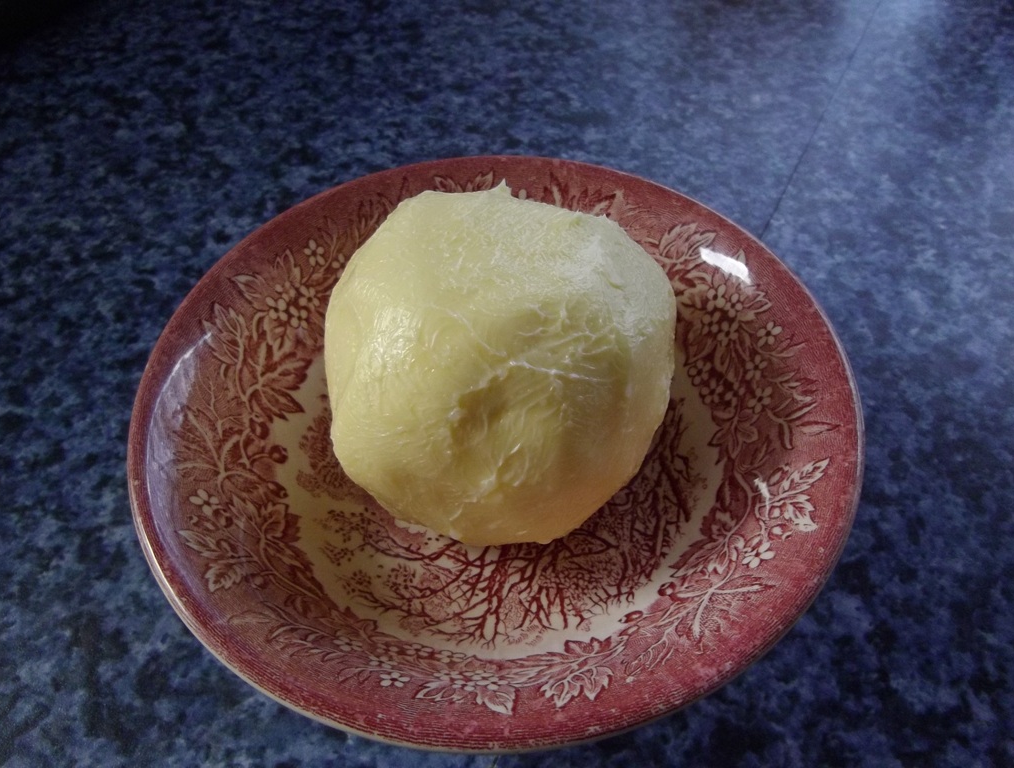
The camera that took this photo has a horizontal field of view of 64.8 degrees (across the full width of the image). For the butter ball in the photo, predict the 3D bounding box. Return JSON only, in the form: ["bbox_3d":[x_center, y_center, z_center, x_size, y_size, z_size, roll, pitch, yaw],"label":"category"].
[{"bbox_3d":[-0.002,-0.004,0.194,0.084,0.080,0.085,0,52,0],"label":"butter ball"}]

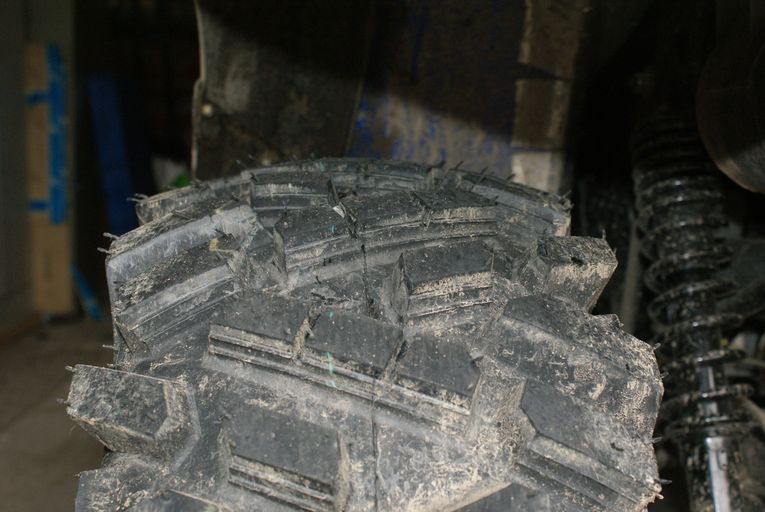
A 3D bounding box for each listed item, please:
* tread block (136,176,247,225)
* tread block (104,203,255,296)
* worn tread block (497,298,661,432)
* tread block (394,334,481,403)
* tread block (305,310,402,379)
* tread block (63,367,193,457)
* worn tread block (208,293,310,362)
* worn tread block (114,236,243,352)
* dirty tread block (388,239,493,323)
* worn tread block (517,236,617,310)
[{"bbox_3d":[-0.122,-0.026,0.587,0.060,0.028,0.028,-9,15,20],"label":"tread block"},{"bbox_3d":[-0.111,-0.007,0.523,0.081,0.025,0.037,-24,28,-19],"label":"tread block"},{"bbox_3d":[0.096,0.047,0.459,0.080,0.025,0.043,23,40,4],"label":"worn tread block"},{"bbox_3d":[0.025,0.053,0.430,0.037,0.019,0.027,15,48,5],"label":"tread block"},{"bbox_3d":[-0.014,0.044,0.434,0.044,0.019,0.025,18,48,15],"label":"tread block"},{"bbox_3d":[-0.114,0.071,0.429,0.053,0.026,0.028,7,-37,20],"label":"tread block"},{"bbox_3d":[-0.056,0.035,0.446,0.046,0.019,0.026,9,45,16],"label":"worn tread block"},{"bbox_3d":[-0.102,0.020,0.474,0.058,0.020,0.029,-25,38,-16],"label":"worn tread block"},{"bbox_3d":[0.033,0.011,0.477,0.054,0.018,0.029,-8,38,-23],"label":"dirty tread block"},{"bbox_3d":[0.101,0.010,0.513,0.055,0.028,0.030,-4,36,-33],"label":"worn tread block"}]

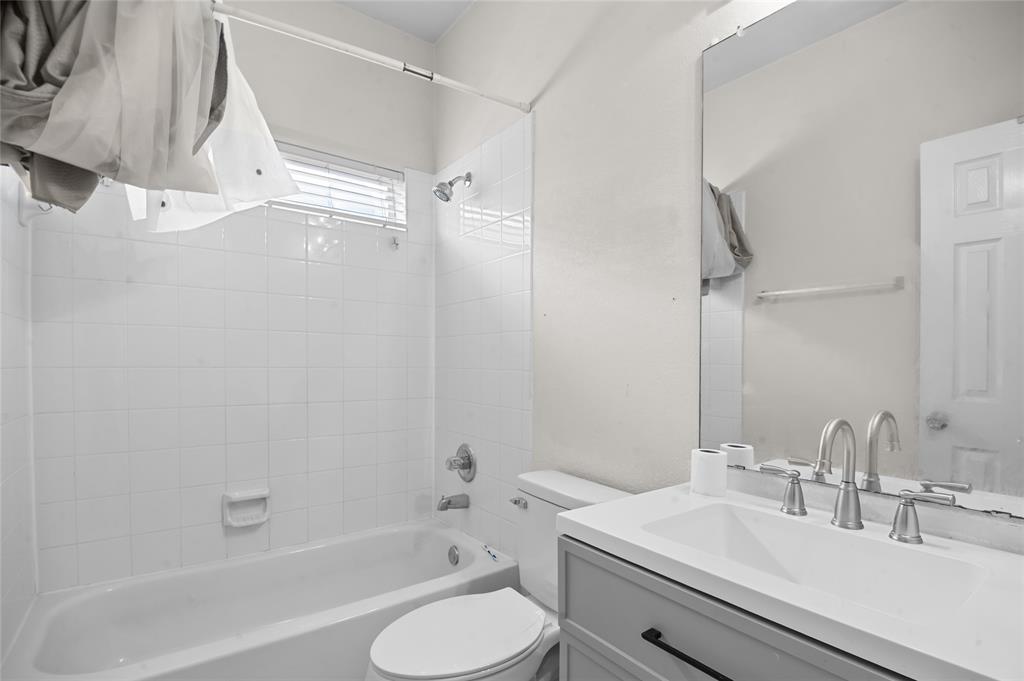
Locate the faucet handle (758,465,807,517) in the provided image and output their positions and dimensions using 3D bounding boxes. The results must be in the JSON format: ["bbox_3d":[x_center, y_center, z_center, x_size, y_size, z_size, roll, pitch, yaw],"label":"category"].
[{"bbox_3d":[0.582,0.316,0.968,0.053,0.089,0.094,2,-3,-35],"label":"faucet handle"}]

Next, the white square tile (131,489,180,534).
[{"bbox_3d":[-1.333,0.641,1.707,0.152,0.152,0.010,1,-2,-35],"label":"white square tile"}]

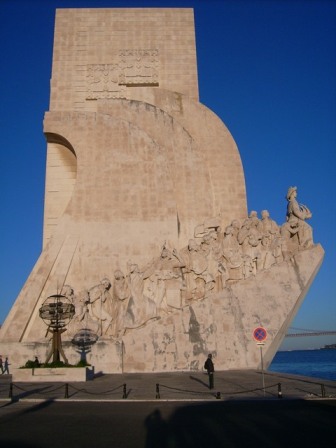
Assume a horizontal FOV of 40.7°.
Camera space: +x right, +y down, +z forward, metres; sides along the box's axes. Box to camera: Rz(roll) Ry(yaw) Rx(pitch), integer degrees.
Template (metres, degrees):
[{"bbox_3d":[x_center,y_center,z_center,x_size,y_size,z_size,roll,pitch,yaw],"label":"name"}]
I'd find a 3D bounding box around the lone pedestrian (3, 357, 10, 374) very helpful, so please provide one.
[{"bbox_3d":[-16.410,14.442,46.085,0.800,1.655,0.500,-1,-16,0],"label":"lone pedestrian"}]

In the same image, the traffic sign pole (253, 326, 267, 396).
[{"bbox_3d":[3.912,5.829,19.264,0.600,2.865,0.100,-3,-16,4],"label":"traffic sign pole"}]

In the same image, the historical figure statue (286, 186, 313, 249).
[{"bbox_3d":[17.230,-0.889,59.355,3.400,8.324,3.200,-1,-16,0],"label":"historical figure statue"}]

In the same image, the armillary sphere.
[{"bbox_3d":[-8.674,8.190,35.400,2.900,5.338,2.900,-1,-16,0],"label":"armillary sphere"}]

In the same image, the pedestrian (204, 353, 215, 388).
[{"bbox_3d":[2.195,7.748,23.793,0.550,1.758,0.500,0,-16,-5],"label":"pedestrian"}]

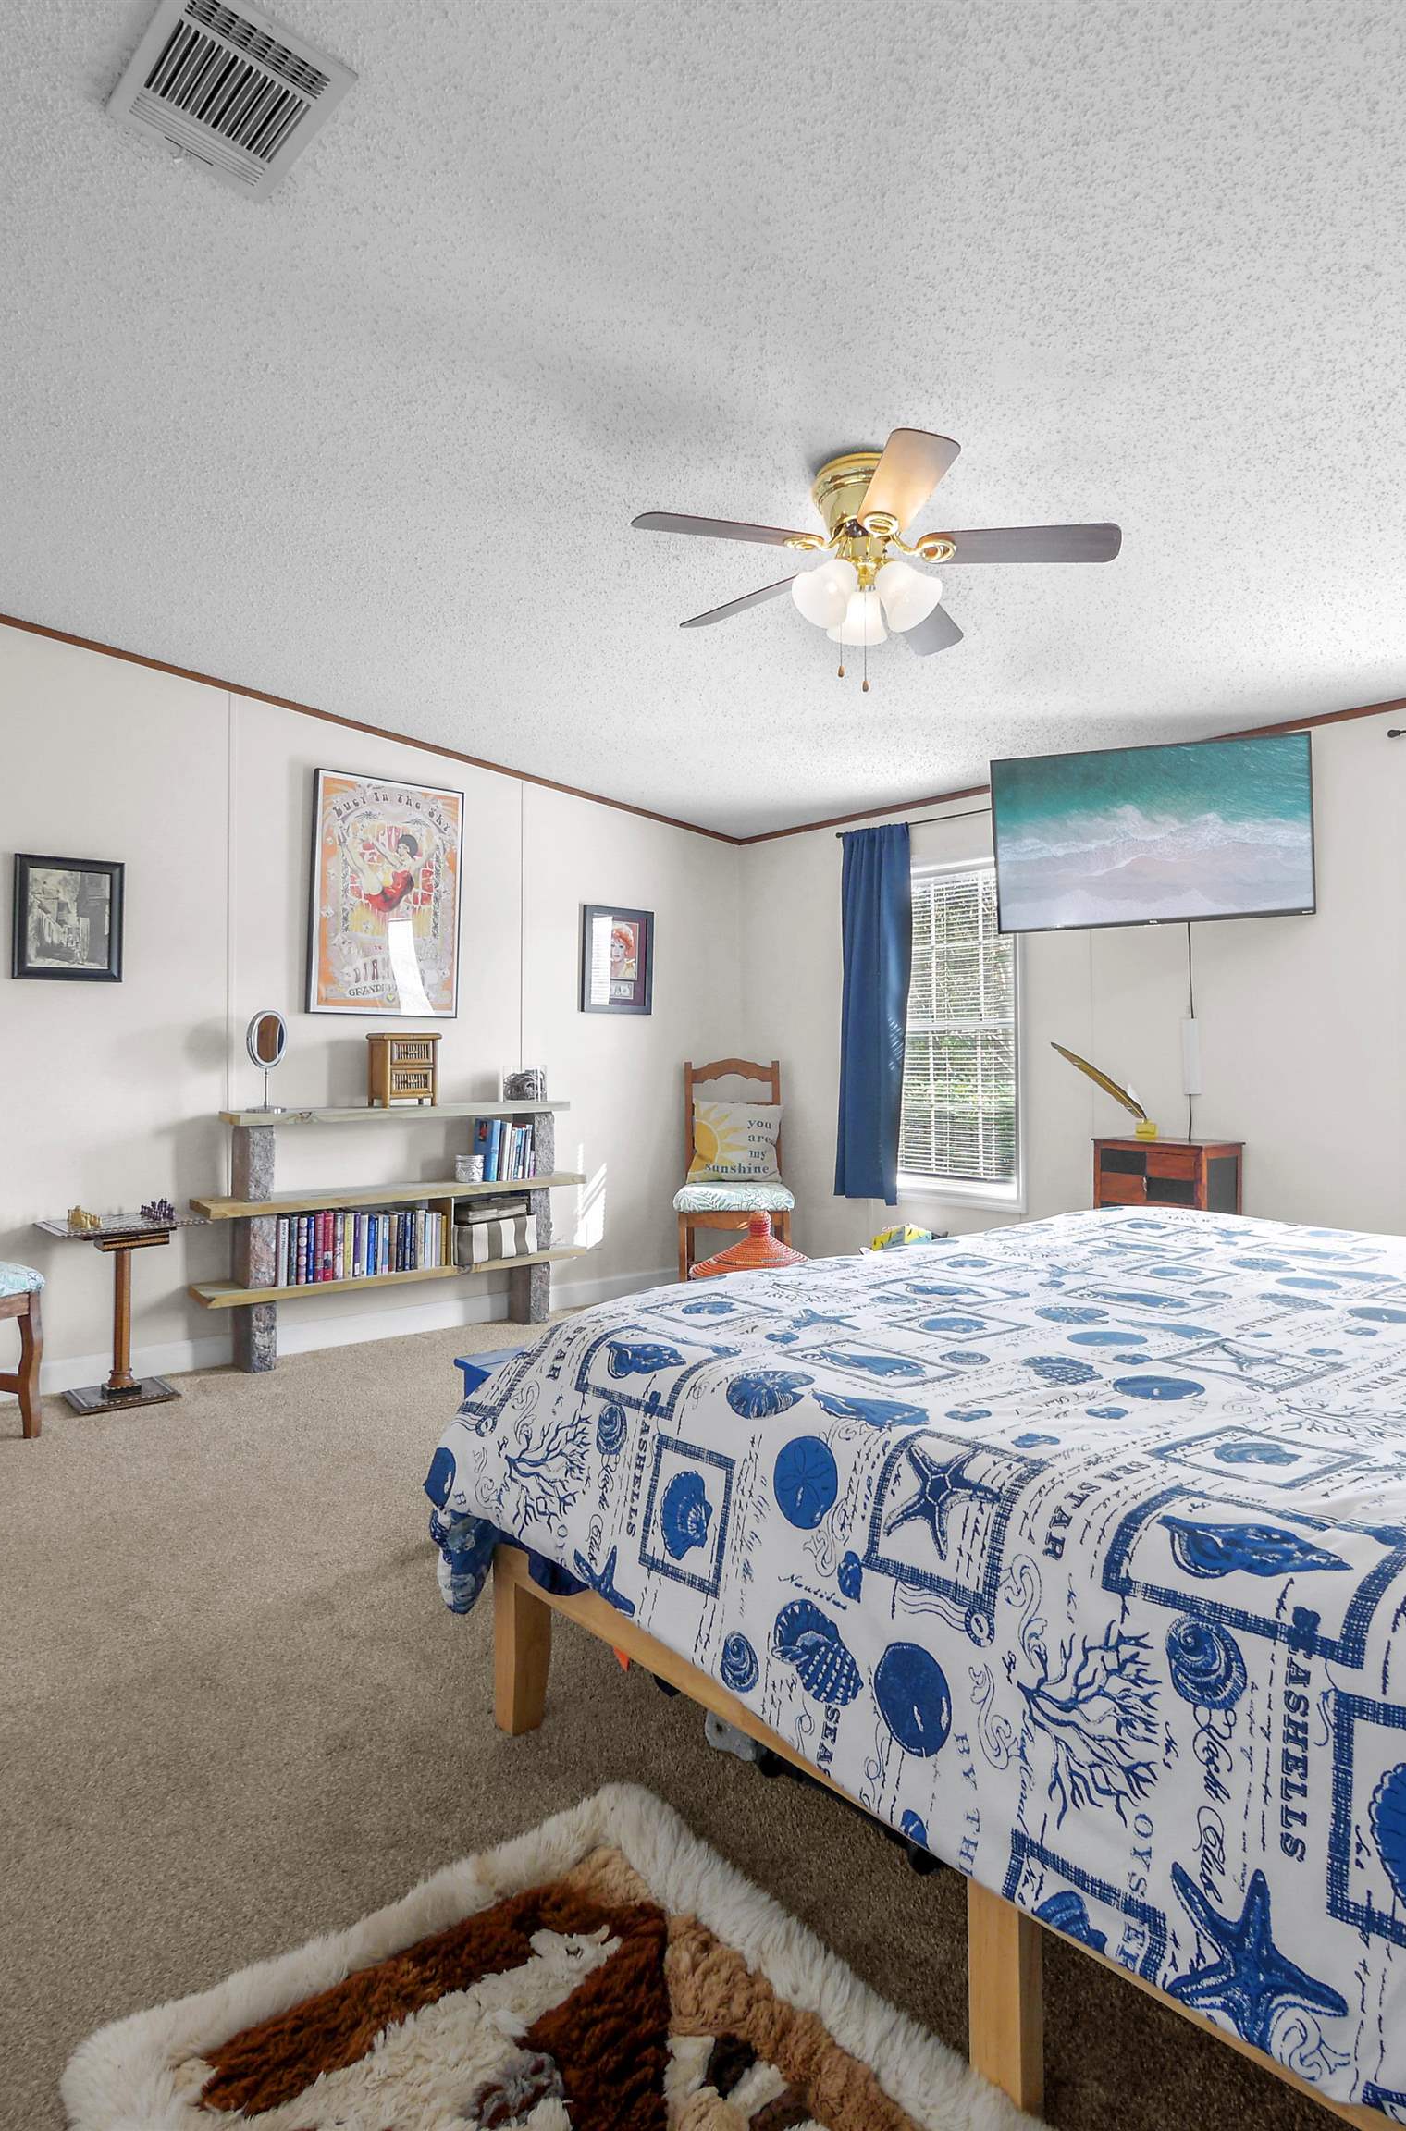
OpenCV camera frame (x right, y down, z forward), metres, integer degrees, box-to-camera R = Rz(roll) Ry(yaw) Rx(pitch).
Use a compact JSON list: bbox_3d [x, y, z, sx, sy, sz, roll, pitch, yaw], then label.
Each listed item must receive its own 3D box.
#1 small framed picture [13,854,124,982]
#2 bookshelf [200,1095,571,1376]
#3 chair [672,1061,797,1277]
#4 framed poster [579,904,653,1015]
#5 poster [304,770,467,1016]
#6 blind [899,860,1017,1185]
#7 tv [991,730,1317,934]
[{"bbox_3d":[-2.127,-0.488,3.865,0.328,0.411,0.025,0,0,-42],"label":"small framed picture"},{"bbox_3d":[-1.168,0.629,4.568,1.580,0.940,0.190,0,0,-42],"label":"bookshelf"},{"bbox_3d":[0.156,0.540,5.379,0.500,1.100,0.500,0,0,2],"label":"chair"},{"bbox_3d":[-0.400,-0.488,5.399,0.410,0.490,0.030,0,0,-42],"label":"framed poster"},{"bbox_3d":[-1.263,-0.673,4.633,0.648,0.945,0.025,0,0,-42],"label":"poster"},{"bbox_3d":[1.057,-0.170,5.031,0.050,1.340,0.720,0,0,-42],"label":"blind"},{"bbox_3d":[1.540,-0.787,3.965,1.040,0.605,0.060,-3,2,9],"label":"tv"}]

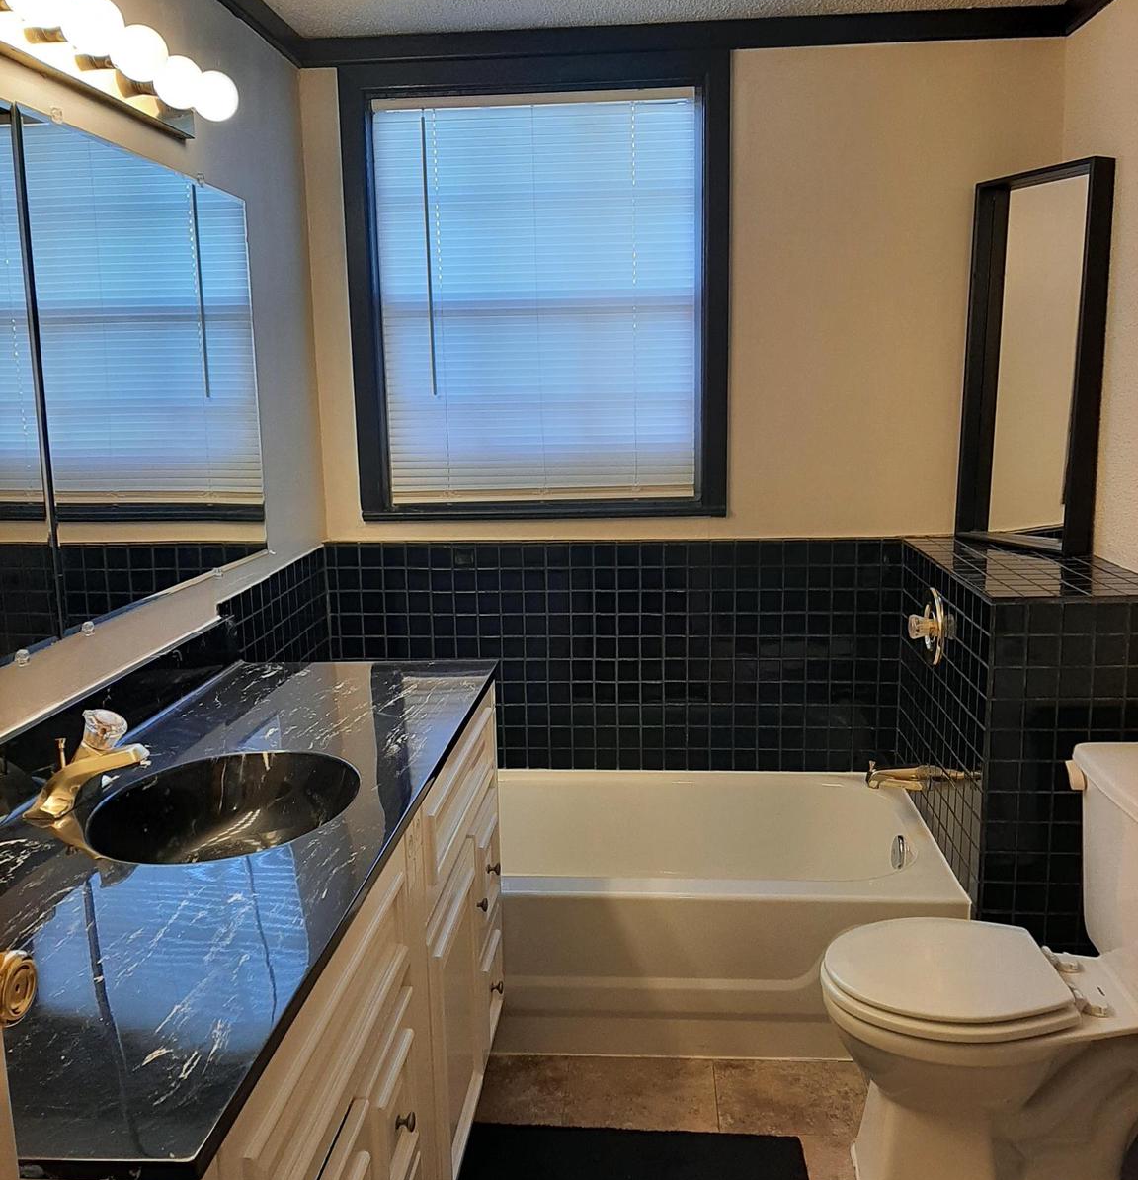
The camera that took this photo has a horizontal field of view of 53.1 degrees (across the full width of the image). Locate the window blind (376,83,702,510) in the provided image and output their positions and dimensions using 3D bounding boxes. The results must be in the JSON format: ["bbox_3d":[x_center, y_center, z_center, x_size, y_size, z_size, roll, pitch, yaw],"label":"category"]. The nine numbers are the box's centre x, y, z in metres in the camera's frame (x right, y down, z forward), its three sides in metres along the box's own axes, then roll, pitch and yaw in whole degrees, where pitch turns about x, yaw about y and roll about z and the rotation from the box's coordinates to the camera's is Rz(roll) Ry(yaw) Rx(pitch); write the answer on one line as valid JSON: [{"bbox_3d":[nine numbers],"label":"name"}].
[{"bbox_3d":[-0.081,-0.733,2.919,0.807,1.008,0.035,0,11,5],"label":"window blind"}]

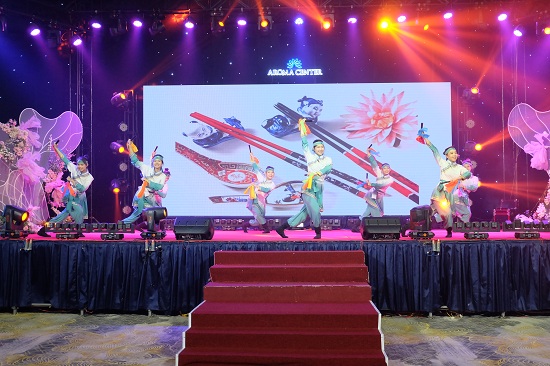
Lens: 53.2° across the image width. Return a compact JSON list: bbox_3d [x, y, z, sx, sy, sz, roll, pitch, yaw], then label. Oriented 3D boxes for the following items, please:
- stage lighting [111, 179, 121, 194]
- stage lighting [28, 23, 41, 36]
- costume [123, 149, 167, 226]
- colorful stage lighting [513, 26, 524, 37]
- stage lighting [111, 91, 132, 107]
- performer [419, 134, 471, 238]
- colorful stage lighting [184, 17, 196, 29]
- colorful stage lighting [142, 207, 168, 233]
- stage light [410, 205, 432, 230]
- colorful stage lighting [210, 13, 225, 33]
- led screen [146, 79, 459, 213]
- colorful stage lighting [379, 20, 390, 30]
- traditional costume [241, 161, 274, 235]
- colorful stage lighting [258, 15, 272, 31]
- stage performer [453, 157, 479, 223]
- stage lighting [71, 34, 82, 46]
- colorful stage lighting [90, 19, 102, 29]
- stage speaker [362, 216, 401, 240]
[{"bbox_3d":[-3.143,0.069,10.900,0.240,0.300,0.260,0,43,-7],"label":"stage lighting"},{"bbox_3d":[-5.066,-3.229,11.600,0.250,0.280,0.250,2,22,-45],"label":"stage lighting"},{"bbox_3d":[-2.070,0.087,8.650,0.780,1.500,0.600,0,-1,-7],"label":"costume"},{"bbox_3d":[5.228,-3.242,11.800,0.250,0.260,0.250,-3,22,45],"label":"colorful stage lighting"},{"bbox_3d":[-3.379,-1.860,12.100,0.360,0.350,0.420,2,-18,-45],"label":"stage lighting"},{"bbox_3d":[2.683,0.032,8.700,0.800,1.750,0.620,1,-3,-25],"label":"performer"},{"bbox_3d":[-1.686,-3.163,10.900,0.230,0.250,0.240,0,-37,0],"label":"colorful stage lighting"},{"bbox_3d":[-1.859,0.633,8.480,0.390,0.480,0.340,-1,-1,18],"label":"colorful stage lighting"},{"bbox_3d":[2.172,0.549,8.150,0.350,0.450,0.340,-2,-3,34],"label":"stage light"},{"bbox_3d":[-1.130,-3.183,10.900,0.300,0.420,0.290,0,-1,-18],"label":"colorful stage lighting"},{"bbox_3d":[0.506,-0.771,12.650,7.100,3.050,0.150,0,-2,2],"label":"led screen"},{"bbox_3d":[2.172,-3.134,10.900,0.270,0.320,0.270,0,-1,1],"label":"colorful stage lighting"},{"bbox_3d":[-0.291,0.159,9.700,0.570,1.440,0.500,0,-1,-11],"label":"traditional costume"},{"bbox_3d":[-0.197,-3.329,11.400,0.300,0.360,0.300,0,-2,0],"label":"colorful stage lighting"},{"bbox_3d":[3.803,0.170,11.000,0.580,1.300,0.460,1,-3,-30],"label":"stage performer"},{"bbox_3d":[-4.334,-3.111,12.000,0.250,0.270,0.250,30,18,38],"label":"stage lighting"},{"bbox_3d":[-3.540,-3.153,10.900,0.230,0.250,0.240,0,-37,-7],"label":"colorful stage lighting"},{"bbox_3d":[1.630,0.692,8.450,0.570,0.350,0.430,0,-1,-6],"label":"stage speaker"}]

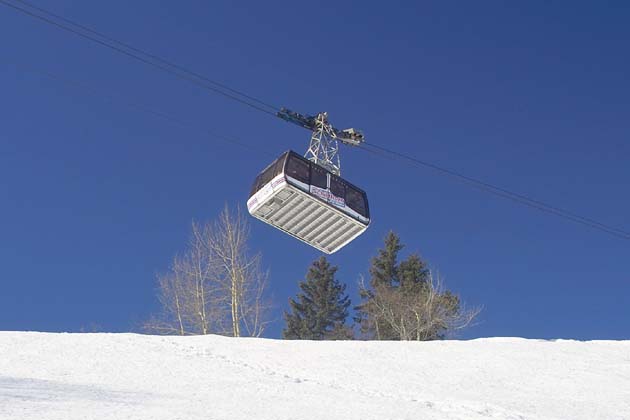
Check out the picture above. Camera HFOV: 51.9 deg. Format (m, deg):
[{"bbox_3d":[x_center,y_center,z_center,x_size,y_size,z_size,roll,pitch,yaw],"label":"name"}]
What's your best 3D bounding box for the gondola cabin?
[{"bbox_3d":[-0.217,-0.387,37.624,6.000,2.700,3.450,28,-45,-29],"label":"gondola cabin"}]

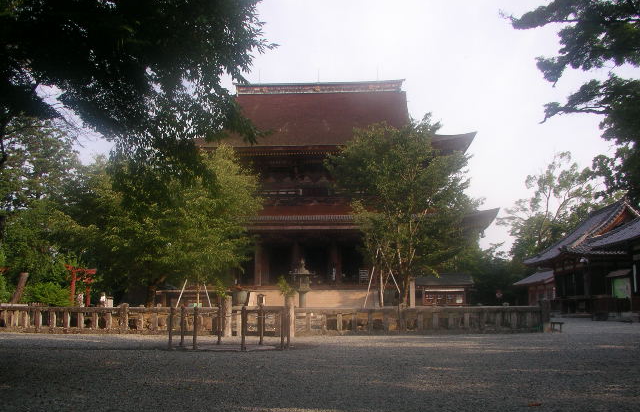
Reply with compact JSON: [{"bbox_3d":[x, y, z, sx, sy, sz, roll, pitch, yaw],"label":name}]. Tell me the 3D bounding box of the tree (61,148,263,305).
[{"bbox_3d":[-9.005,1.529,38.144,10.500,9.901,9.500,0,-8,3],"label":"tree"}]

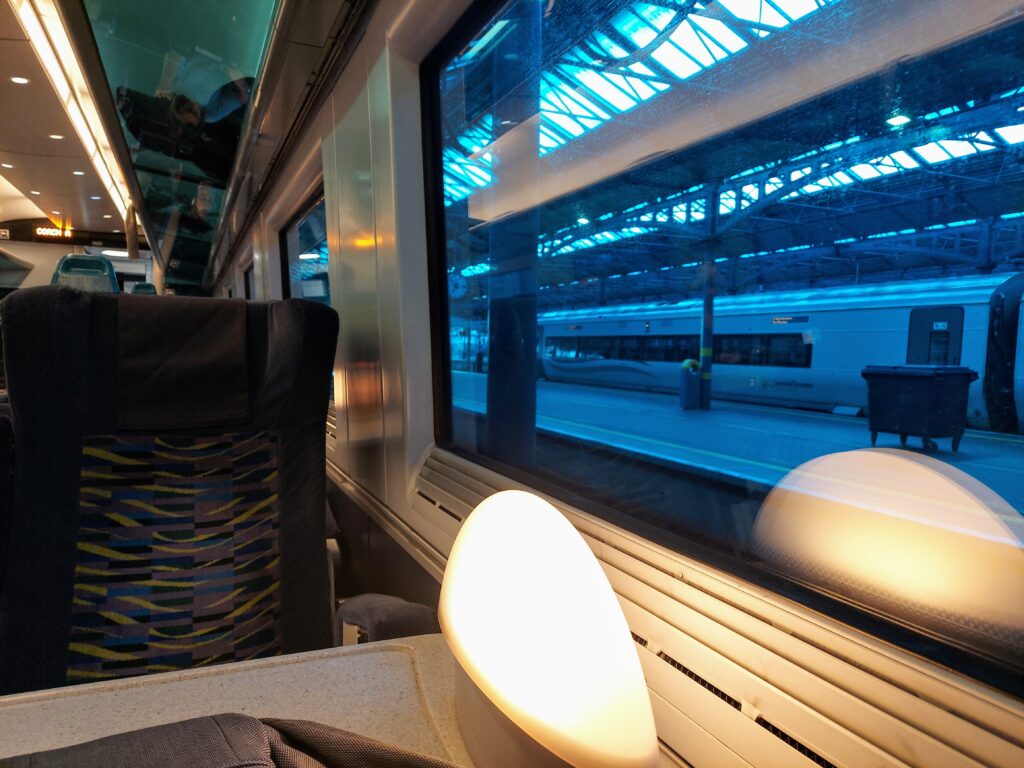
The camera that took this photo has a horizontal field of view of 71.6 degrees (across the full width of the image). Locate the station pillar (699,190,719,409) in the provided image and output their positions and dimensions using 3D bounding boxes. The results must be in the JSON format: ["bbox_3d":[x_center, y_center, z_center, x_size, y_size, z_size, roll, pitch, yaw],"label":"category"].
[{"bbox_3d":[5.342,-2.255,19.154,0.290,5.850,0.290,0,3,-24],"label":"station pillar"}]

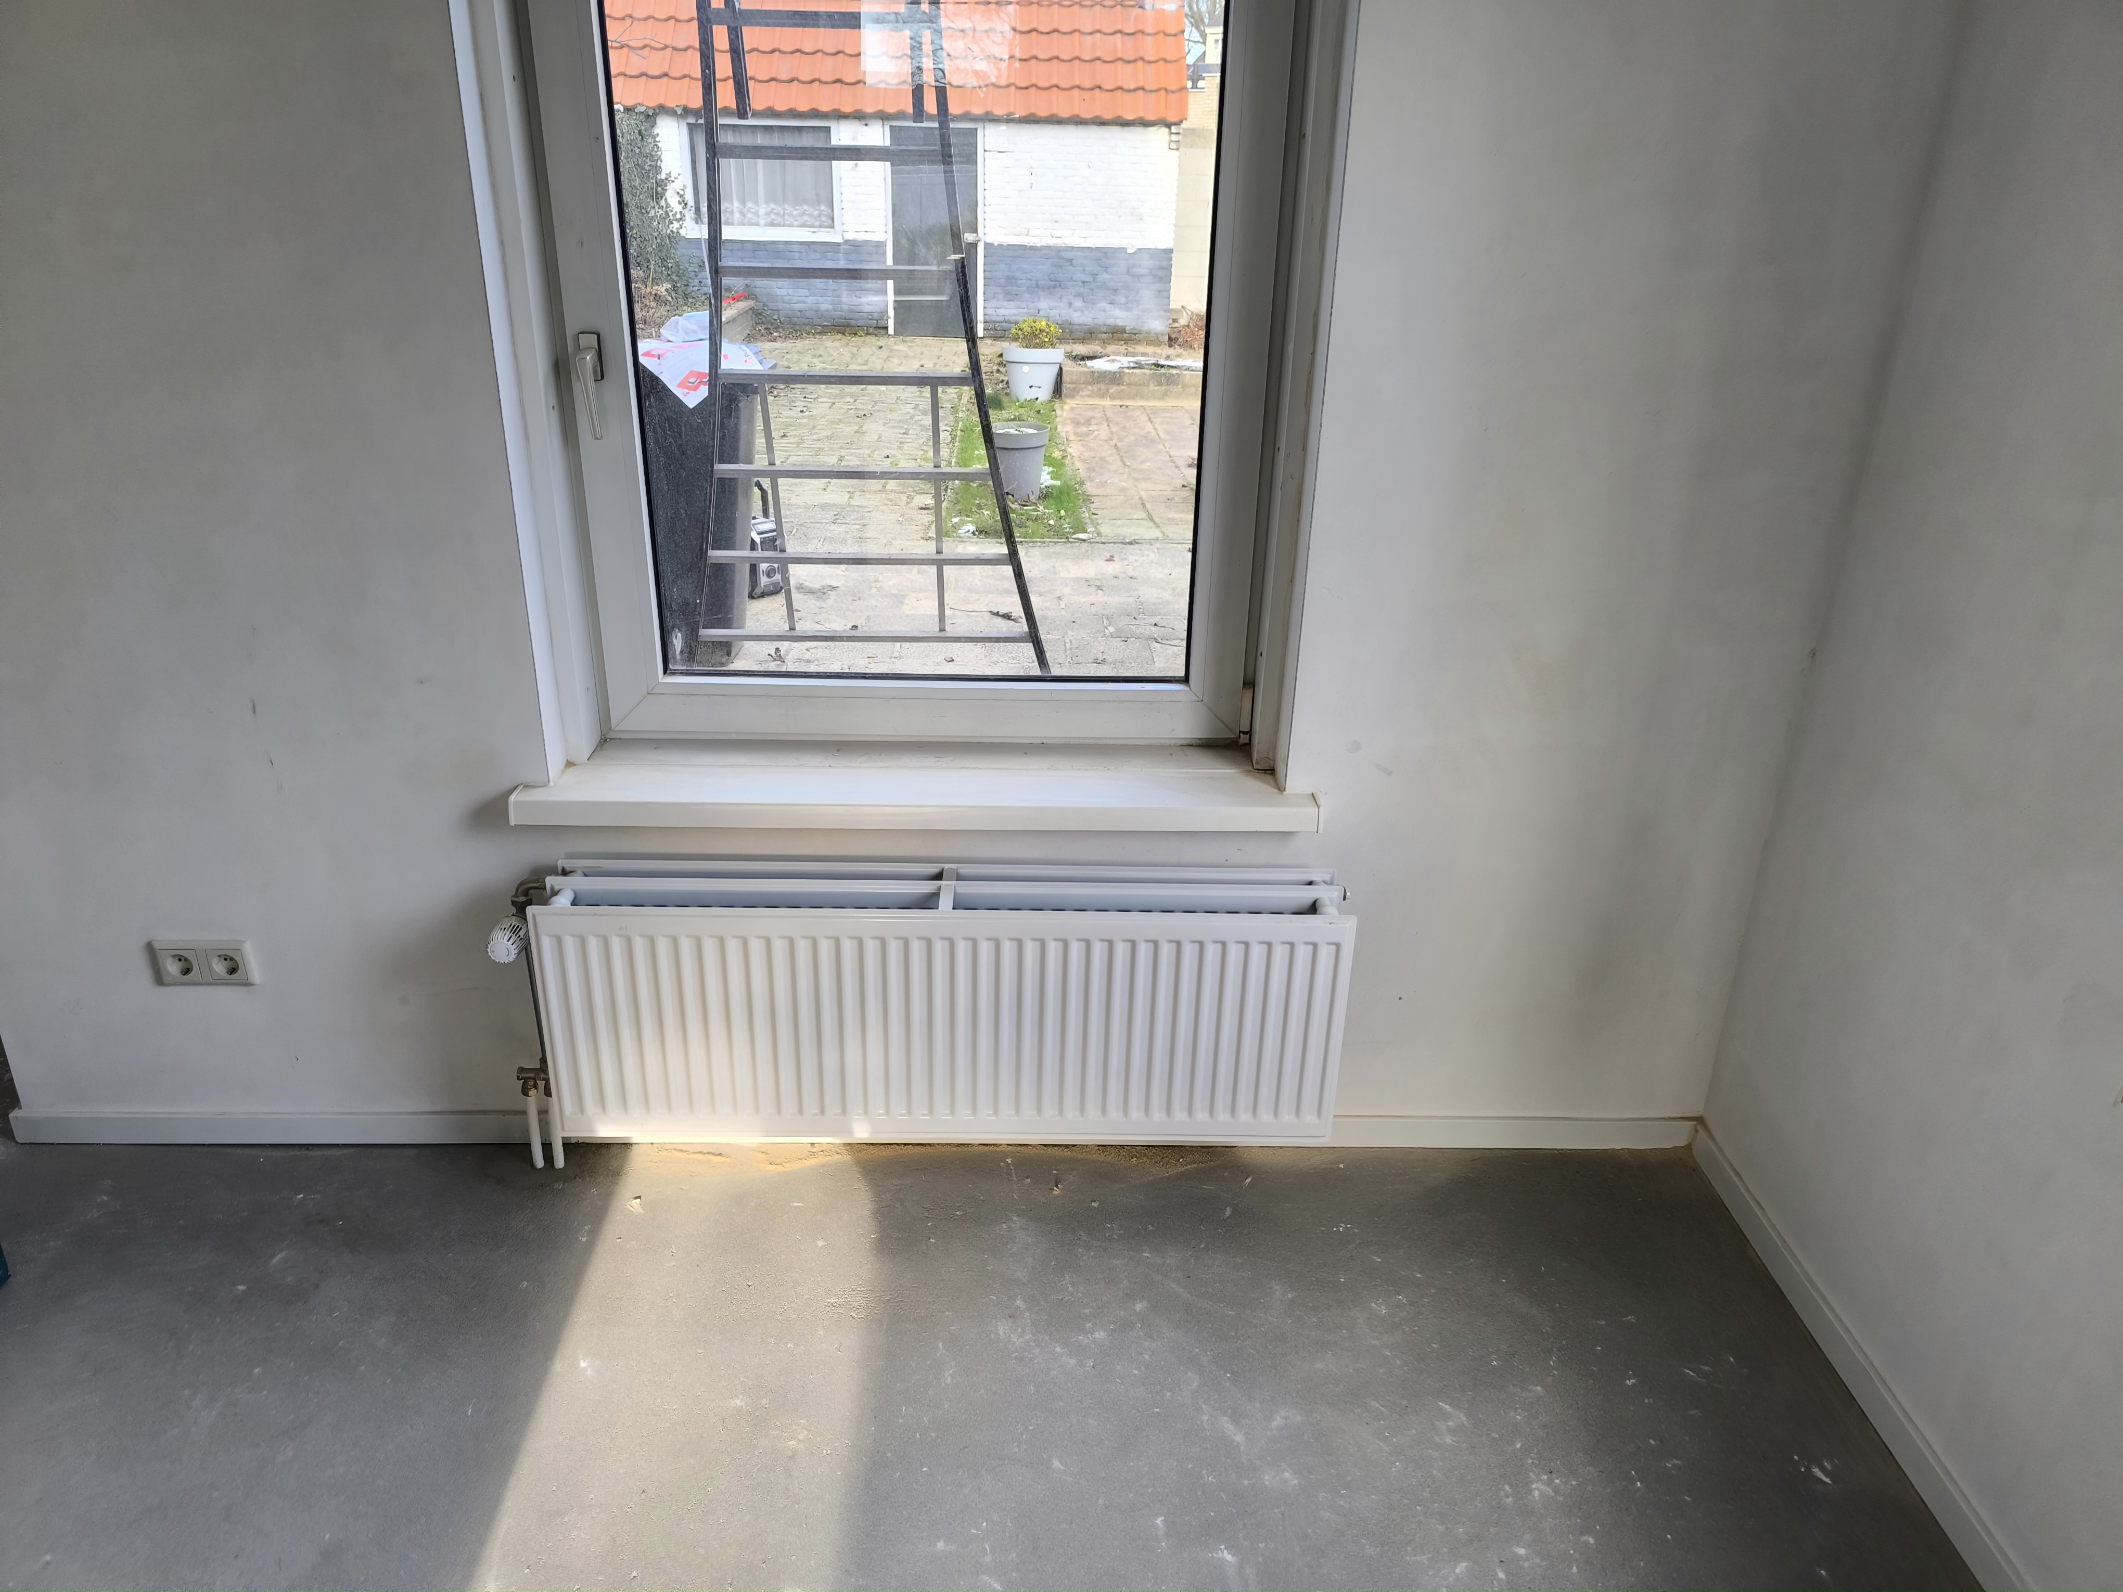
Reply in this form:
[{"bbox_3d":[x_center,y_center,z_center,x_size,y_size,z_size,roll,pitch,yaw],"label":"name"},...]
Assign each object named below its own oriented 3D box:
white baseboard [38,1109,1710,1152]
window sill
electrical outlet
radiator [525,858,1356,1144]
[{"bbox_3d":[-0.330,0.575,2.422,2.864,0.057,0.015,1,24,-2],"label":"white baseboard"},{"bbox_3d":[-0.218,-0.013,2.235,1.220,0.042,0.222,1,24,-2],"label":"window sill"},{"bbox_3d":[-1.377,0.270,2.264,0.156,0.081,0.012,1,24,-2],"label":"electrical outlet"},{"bbox_3d":[-0.174,0.324,2.192,1.199,0.406,0.154,1,24,-2],"label":"radiator"}]

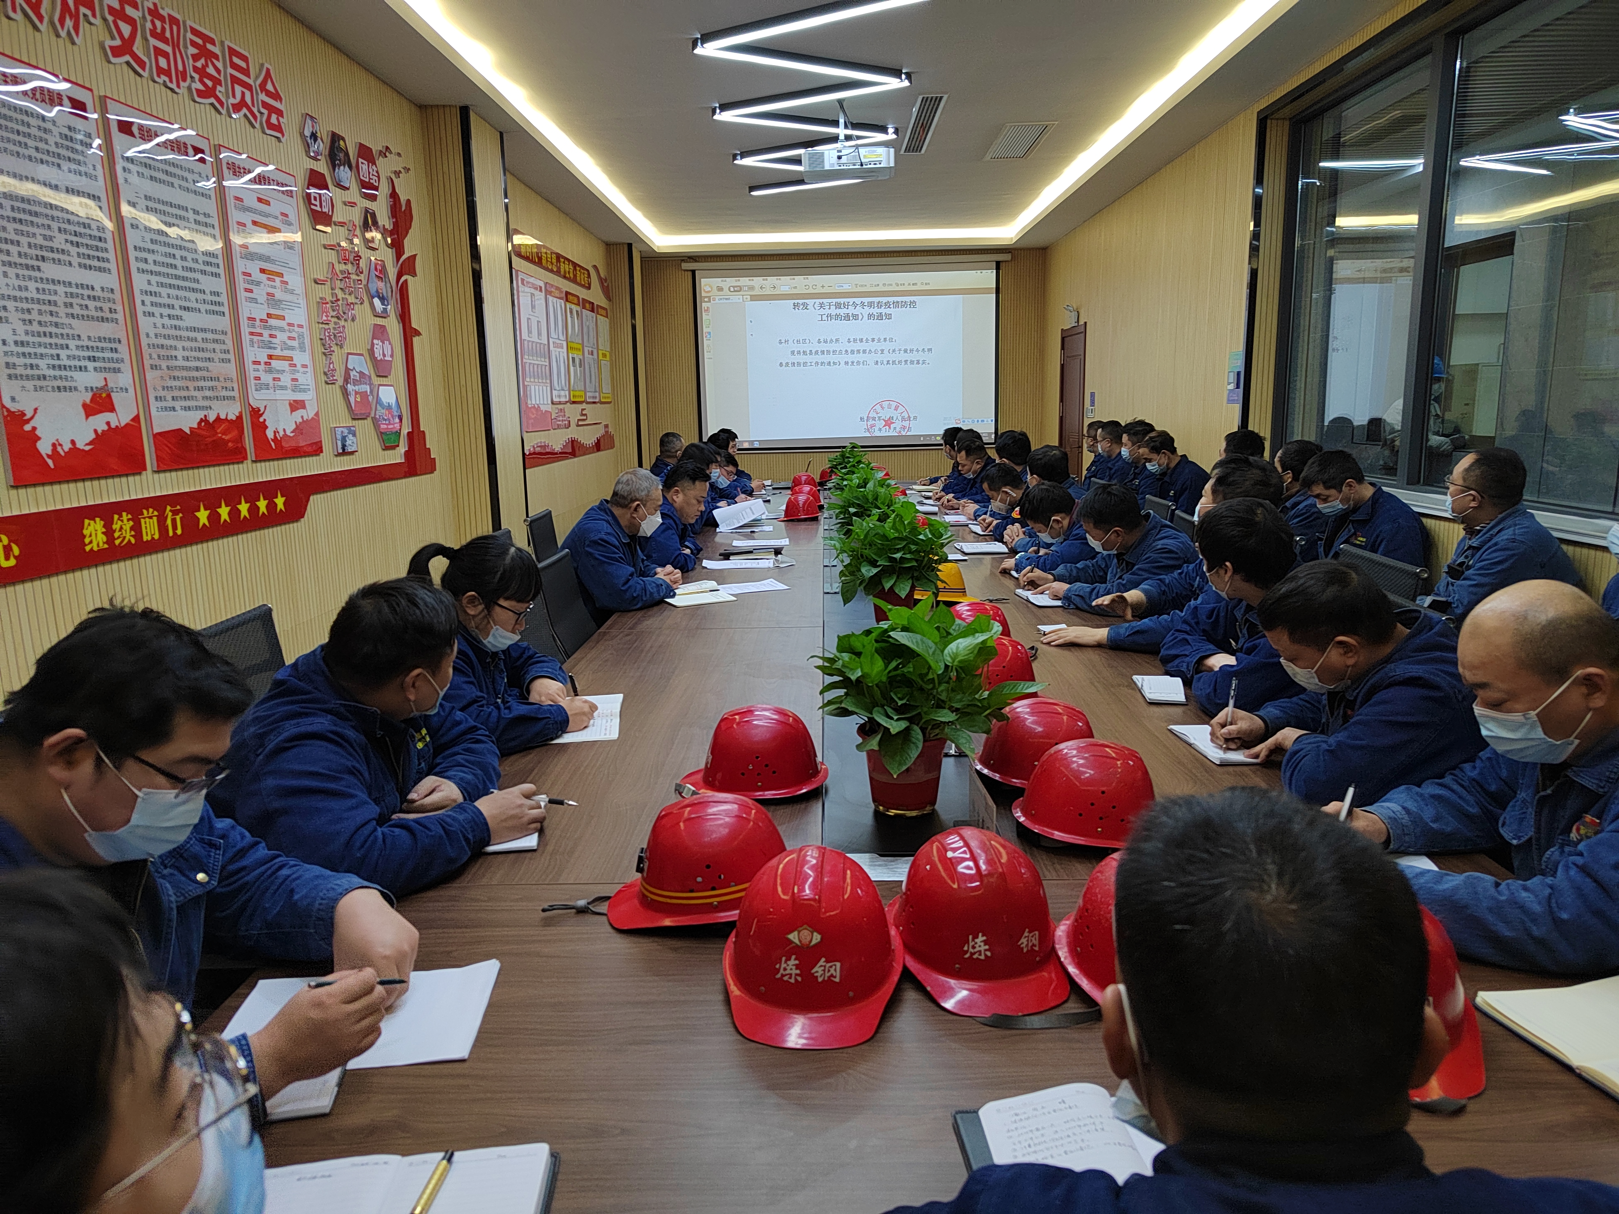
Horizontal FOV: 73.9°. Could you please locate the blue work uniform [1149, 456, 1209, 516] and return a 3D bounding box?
[{"bbox_3d":[1.894,-0.471,5.550,0.420,0.580,0.500,-3,11,-9],"label":"blue work uniform"}]

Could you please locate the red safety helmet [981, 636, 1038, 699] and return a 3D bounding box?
[{"bbox_3d":[0.437,0.141,2.441,0.275,0.155,0.215,-1,11,-1],"label":"red safety helmet"}]

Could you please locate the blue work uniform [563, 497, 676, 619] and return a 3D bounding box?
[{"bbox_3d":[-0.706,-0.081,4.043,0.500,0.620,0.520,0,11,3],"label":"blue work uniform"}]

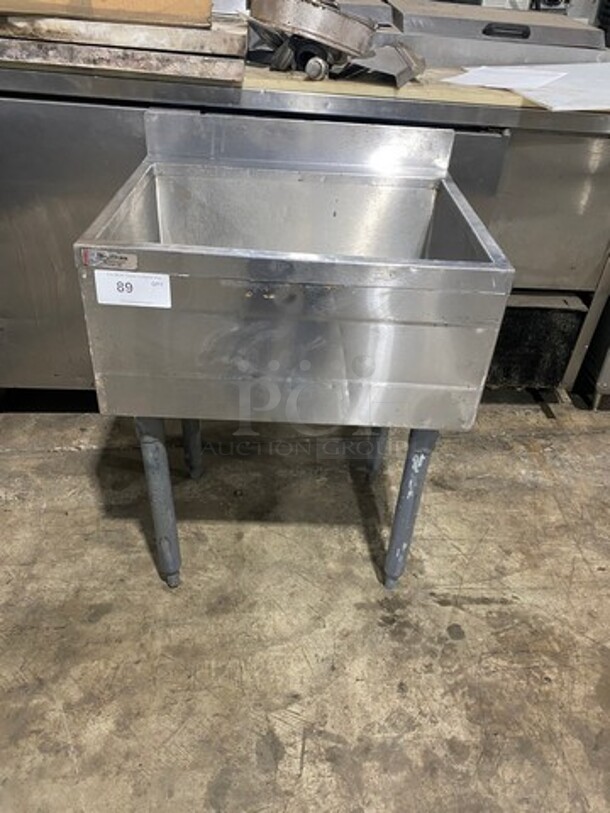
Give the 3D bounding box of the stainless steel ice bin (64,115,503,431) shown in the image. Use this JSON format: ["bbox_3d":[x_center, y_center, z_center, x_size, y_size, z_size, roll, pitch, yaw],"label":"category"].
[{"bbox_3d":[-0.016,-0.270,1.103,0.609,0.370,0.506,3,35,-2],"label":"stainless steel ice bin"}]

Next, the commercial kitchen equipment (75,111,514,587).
[{"bbox_3d":[-0.030,-0.078,1.237,0.609,0.839,0.506,3,35,-2],"label":"commercial kitchen equipment"}]

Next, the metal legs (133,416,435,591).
[{"bbox_3d":[-0.040,0.095,1.313,0.505,0.469,0.388,3,35,-2],"label":"metal legs"}]

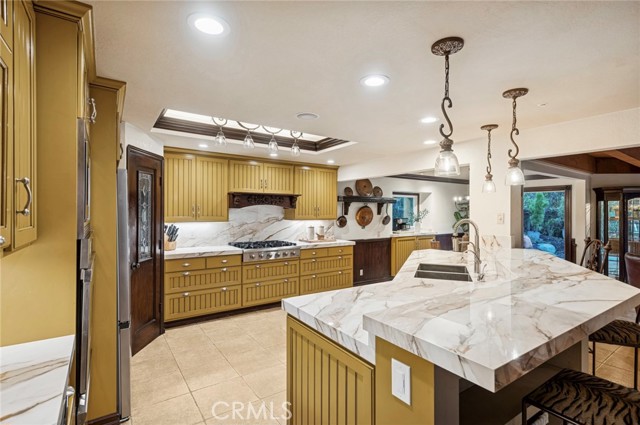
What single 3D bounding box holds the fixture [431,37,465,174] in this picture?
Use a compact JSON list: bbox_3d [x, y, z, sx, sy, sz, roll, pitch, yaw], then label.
[{"bbox_3d":[0.591,-0.477,1.403,0.155,0.610,0.155,0,0,-35],"label":"fixture"}]

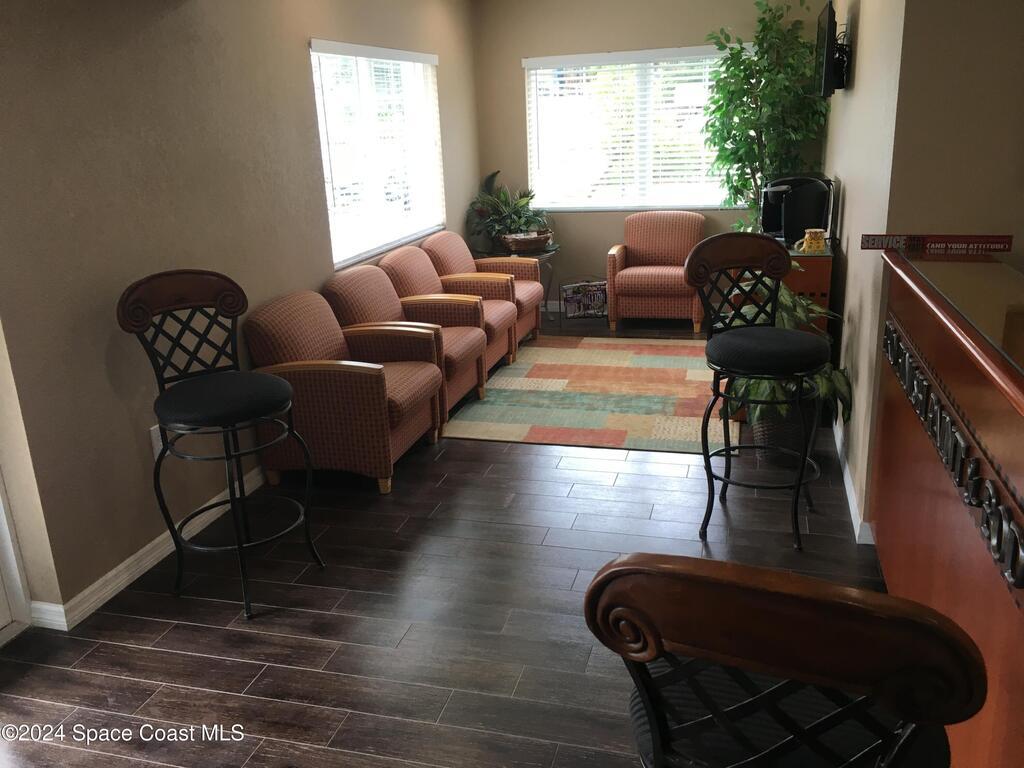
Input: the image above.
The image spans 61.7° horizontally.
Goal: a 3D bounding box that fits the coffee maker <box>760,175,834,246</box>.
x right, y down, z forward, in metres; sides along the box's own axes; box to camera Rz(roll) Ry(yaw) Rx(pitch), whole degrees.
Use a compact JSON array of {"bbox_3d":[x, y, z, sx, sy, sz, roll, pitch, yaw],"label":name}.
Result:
[{"bbox_3d":[1.465,-0.883,4.405,0.340,0.355,0.250,2,18,15],"label":"coffee maker"}]

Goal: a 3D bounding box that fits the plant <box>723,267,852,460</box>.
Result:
[{"bbox_3d":[1.255,-0.094,3.958,0.540,0.900,0.600,2,18,15],"label":"plant"}]

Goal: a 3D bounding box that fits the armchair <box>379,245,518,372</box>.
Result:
[{"bbox_3d":[-0.372,-0.459,5.442,0.720,0.845,0.700,2,18,15],"label":"armchair"}]

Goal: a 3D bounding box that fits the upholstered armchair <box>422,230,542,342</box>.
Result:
[{"bbox_3d":[-0.172,-0.657,6.097,0.700,0.850,0.690,2,18,15],"label":"upholstered armchair"}]

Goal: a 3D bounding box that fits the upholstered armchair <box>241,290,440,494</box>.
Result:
[{"bbox_3d":[-0.757,-0.017,4.078,0.720,0.845,0.700,2,18,15],"label":"upholstered armchair"}]

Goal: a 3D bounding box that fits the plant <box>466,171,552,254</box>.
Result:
[{"bbox_3d":[0.003,-1.353,6.701,0.660,0.600,0.520,2,18,15],"label":"plant"}]

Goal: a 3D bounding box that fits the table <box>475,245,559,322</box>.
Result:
[{"bbox_3d":[0.024,-0.775,6.879,0.680,0.600,0.680,2,18,15],"label":"table"}]

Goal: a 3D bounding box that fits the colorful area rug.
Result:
[{"bbox_3d":[0.646,-0.018,5.325,1.520,0.012,2.210,2,18,15],"label":"colorful area rug"}]

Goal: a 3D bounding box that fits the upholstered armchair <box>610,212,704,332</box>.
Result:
[{"bbox_3d":[1.124,-0.870,6.602,0.700,0.850,0.690,2,18,15],"label":"upholstered armchair"}]

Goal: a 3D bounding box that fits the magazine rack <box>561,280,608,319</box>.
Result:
[{"bbox_3d":[0.585,-0.660,6.746,0.380,0.300,0.100,-3,17,-2],"label":"magazine rack"}]

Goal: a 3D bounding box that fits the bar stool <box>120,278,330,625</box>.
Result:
[{"bbox_3d":[-0.995,0.176,3.014,0.480,1.130,0.560,-14,21,-34],"label":"bar stool"}]

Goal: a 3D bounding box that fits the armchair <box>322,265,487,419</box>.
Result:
[{"bbox_3d":[-0.565,-0.237,4.758,0.720,0.845,0.700,2,18,15],"label":"armchair"}]

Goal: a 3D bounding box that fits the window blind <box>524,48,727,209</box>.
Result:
[{"bbox_3d":[1.002,-1.944,6.630,1.830,1.165,0.090,2,18,15],"label":"window blind"}]

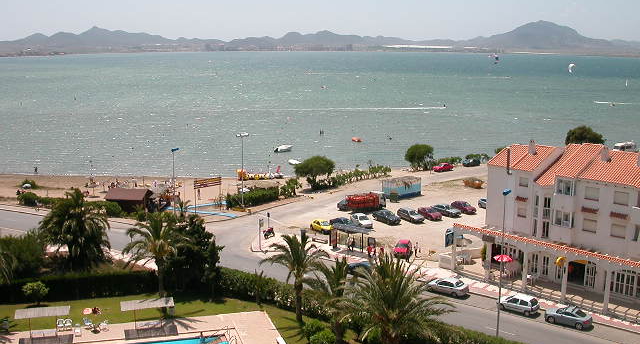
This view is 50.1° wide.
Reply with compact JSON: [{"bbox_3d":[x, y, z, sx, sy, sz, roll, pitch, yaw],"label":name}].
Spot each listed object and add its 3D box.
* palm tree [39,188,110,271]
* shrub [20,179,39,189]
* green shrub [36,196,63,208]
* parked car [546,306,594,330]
[{"bbox_3d":[-27.955,6.785,77.293,7.900,8.700,7.900,-3,11,-19],"label":"palm tree"},{"bbox_3d":[-53.767,2.042,126.388,3.300,1.600,3.000,-4,11,-23],"label":"shrub"},{"bbox_3d":[-41.170,4.681,104.312,4.000,1.400,1.800,4,11,20],"label":"green shrub"},{"bbox_3d":[22.400,13.040,61.581,4.040,1.360,1.760,8,13,38],"label":"parked car"}]

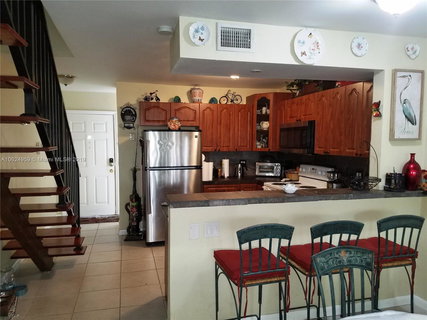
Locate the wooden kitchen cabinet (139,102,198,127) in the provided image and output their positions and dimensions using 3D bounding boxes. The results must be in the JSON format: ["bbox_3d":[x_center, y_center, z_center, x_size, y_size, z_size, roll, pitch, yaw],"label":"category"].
[{"bbox_3d":[-0.718,-0.722,5.165,0.920,0.370,0.330,-1,4,-15],"label":"wooden kitchen cabinet"}]

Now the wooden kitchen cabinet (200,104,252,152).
[{"bbox_3d":[0.180,-0.519,5.288,0.860,0.750,0.320,-1,4,-15],"label":"wooden kitchen cabinet"}]

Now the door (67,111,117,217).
[{"bbox_3d":[-2.417,0.109,6.331,0.920,2.060,0.070,-1,4,-15],"label":"door"}]

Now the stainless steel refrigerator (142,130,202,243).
[{"bbox_3d":[-0.675,0.394,5.122,0.845,1.680,0.740,-1,4,-15],"label":"stainless steel refrigerator"}]

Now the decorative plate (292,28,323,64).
[{"bbox_3d":[0.777,-0.922,2.620,0.282,0.282,0.030,-1,4,-13],"label":"decorative plate"}]

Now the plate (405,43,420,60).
[{"bbox_3d":[1.763,-0.960,2.849,0.164,0.151,0.020,-1,4,-13],"label":"plate"}]

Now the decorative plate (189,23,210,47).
[{"bbox_3d":[-0.102,-0.945,2.420,0.173,0.173,0.025,-1,4,-13],"label":"decorative plate"}]

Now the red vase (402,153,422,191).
[{"bbox_3d":[1.772,0.111,2.858,0.150,0.335,0.150,-1,4,-13],"label":"red vase"}]

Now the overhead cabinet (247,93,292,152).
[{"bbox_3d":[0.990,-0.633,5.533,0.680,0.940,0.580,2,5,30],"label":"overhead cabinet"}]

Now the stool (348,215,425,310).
[{"bbox_3d":[1.357,0.902,2.616,0.440,1.020,0.460,-1,4,-15],"label":"stool"}]

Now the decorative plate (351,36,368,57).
[{"bbox_3d":[1.236,-0.950,2.715,0.168,0.168,0.022,-1,4,-15],"label":"decorative plate"}]

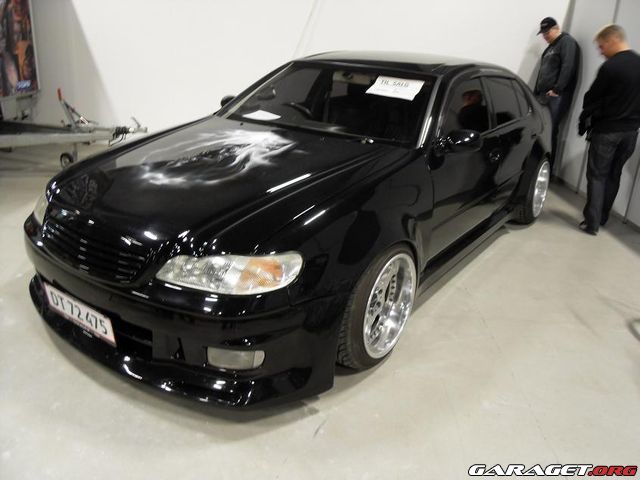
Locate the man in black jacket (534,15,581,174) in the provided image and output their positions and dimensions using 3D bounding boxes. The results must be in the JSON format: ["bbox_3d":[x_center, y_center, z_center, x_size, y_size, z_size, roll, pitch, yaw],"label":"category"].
[{"bbox_3d":[2.614,-1.509,5.793,0.500,1.800,0.520,-4,22,-18],"label":"man in black jacket"}]

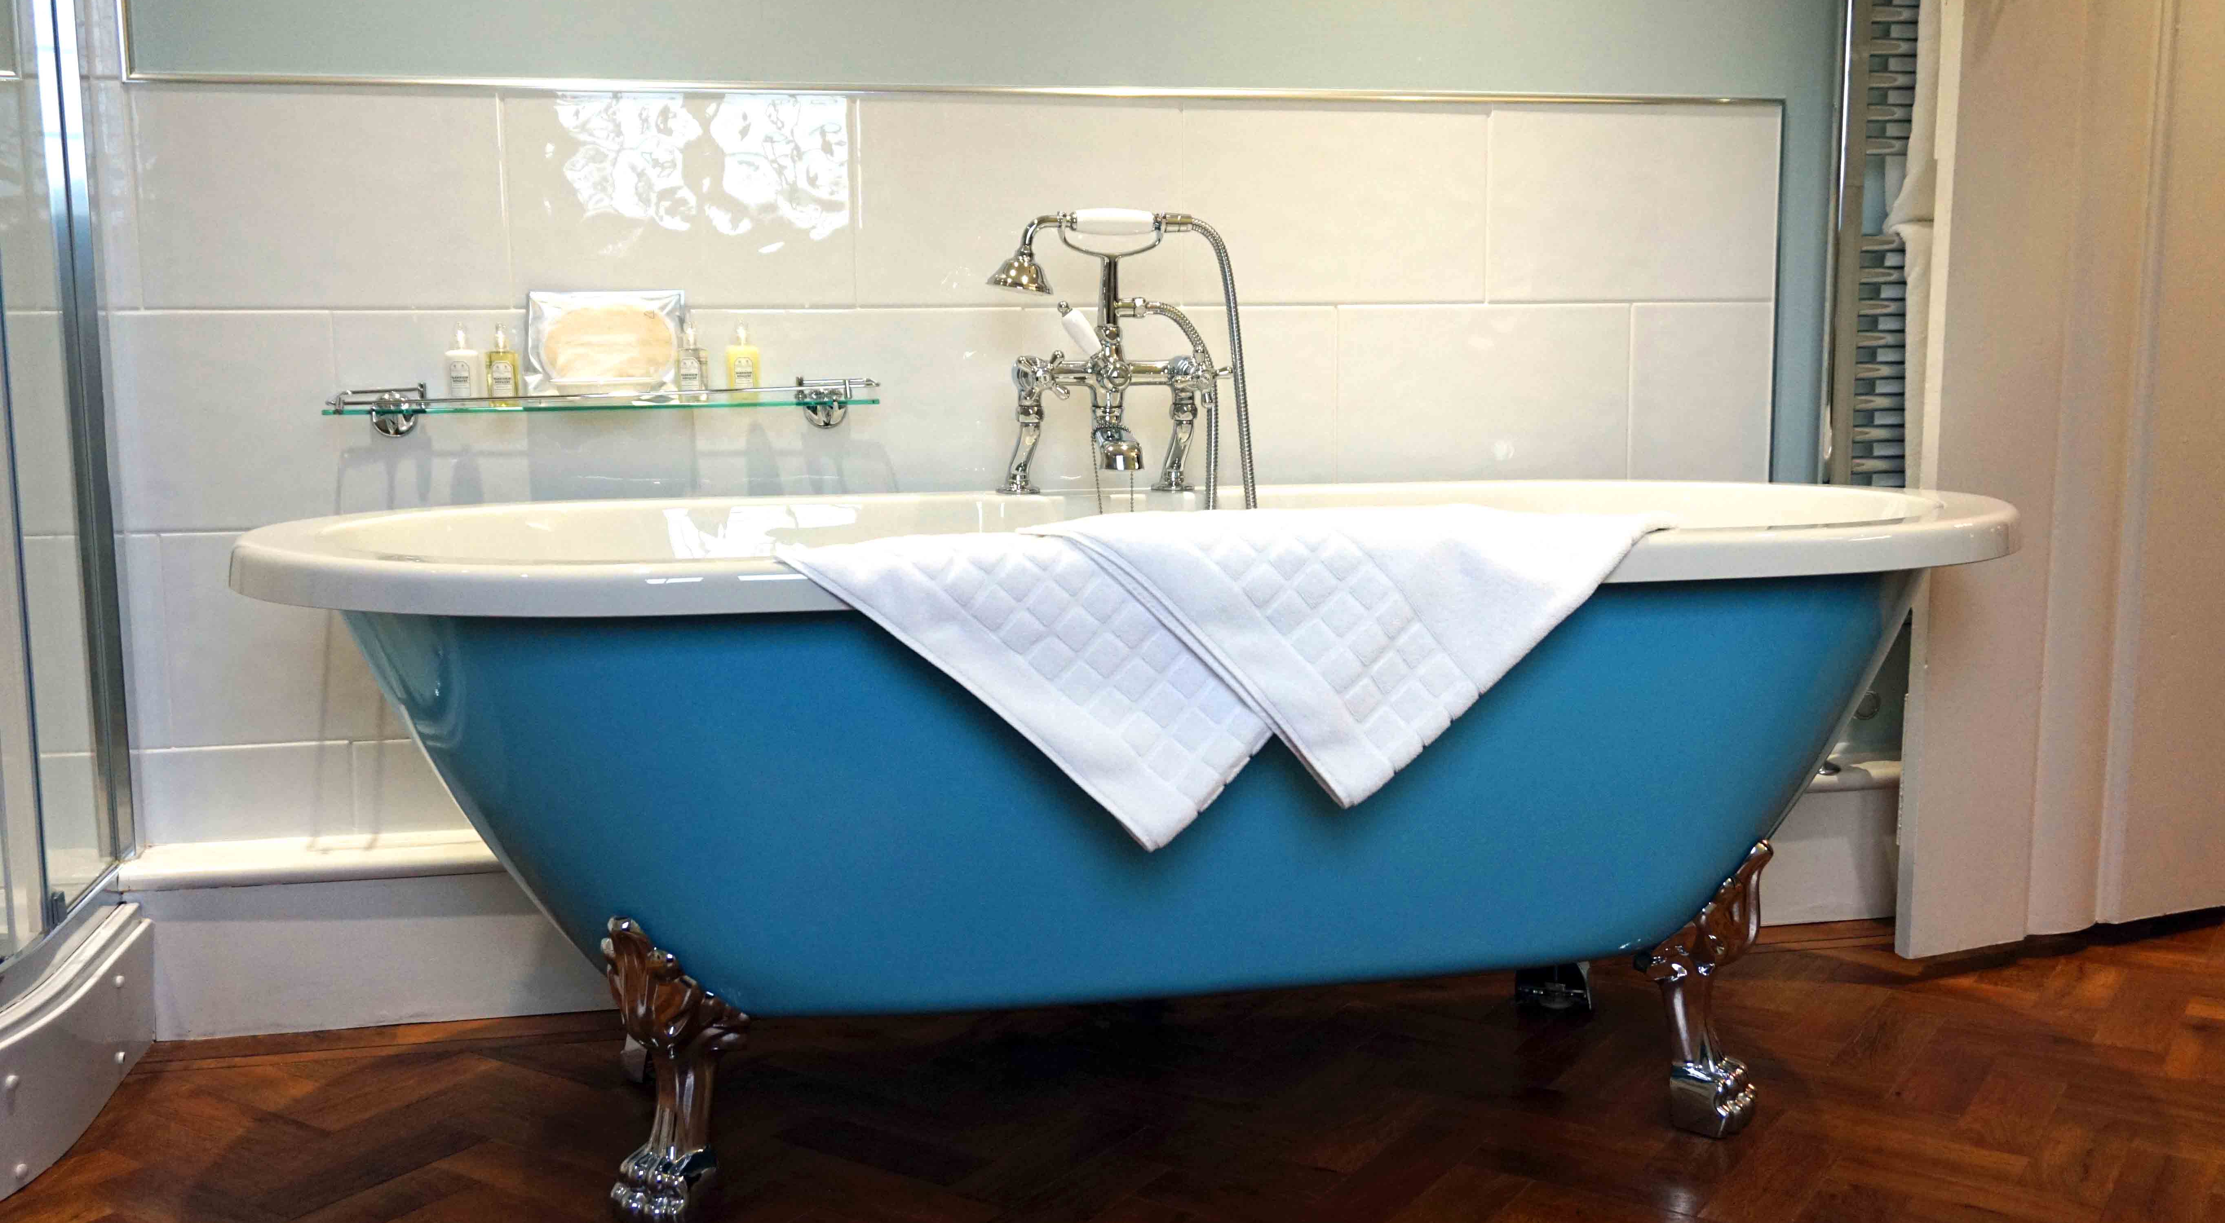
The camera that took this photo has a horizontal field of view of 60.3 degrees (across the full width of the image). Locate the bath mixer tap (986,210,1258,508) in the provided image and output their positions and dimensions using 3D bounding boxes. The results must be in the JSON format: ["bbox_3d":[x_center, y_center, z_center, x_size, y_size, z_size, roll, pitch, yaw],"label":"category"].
[{"bbox_3d":[0.016,-0.284,2.159,0.310,0.338,0.190,-2,8,-12],"label":"bath mixer tap"}]

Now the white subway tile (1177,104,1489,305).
[{"bbox_3d":[0.284,-0.513,2.414,0.400,0.252,0.010,-2,8,-11],"label":"white subway tile"}]

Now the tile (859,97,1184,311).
[{"bbox_3d":[-0.110,-0.498,2.332,0.400,0.248,0.010,-2,8,-12],"label":"tile"}]

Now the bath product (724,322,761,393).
[{"bbox_3d":[-0.426,-0.289,2.213,0.036,0.094,0.031,-2,8,-11],"label":"bath product"}]

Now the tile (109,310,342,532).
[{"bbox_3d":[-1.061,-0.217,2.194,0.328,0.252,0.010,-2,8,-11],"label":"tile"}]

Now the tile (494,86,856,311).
[{"bbox_3d":[-0.506,-0.487,2.265,0.400,0.252,0.010,-2,8,-11],"label":"tile"}]

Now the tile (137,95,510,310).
[{"bbox_3d":[-0.901,-0.474,2.190,0.400,0.252,0.010,-2,8,-11],"label":"tile"}]

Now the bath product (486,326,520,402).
[{"bbox_3d":[-0.689,-0.278,2.164,0.035,0.092,0.031,-2,8,-11],"label":"bath product"}]

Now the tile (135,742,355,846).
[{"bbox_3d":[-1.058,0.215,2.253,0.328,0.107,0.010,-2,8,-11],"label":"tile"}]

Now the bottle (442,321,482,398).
[{"bbox_3d":[-0.731,-0.277,2.156,0.034,0.093,0.031,-2,8,-11],"label":"bottle"}]

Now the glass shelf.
[{"bbox_3d":[-0.577,-0.236,2.206,0.605,0.062,0.144,-2,8,-11],"label":"glass shelf"}]

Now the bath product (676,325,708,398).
[{"bbox_3d":[-0.486,-0.286,2.212,0.034,0.091,0.030,-2,8,-12],"label":"bath product"}]

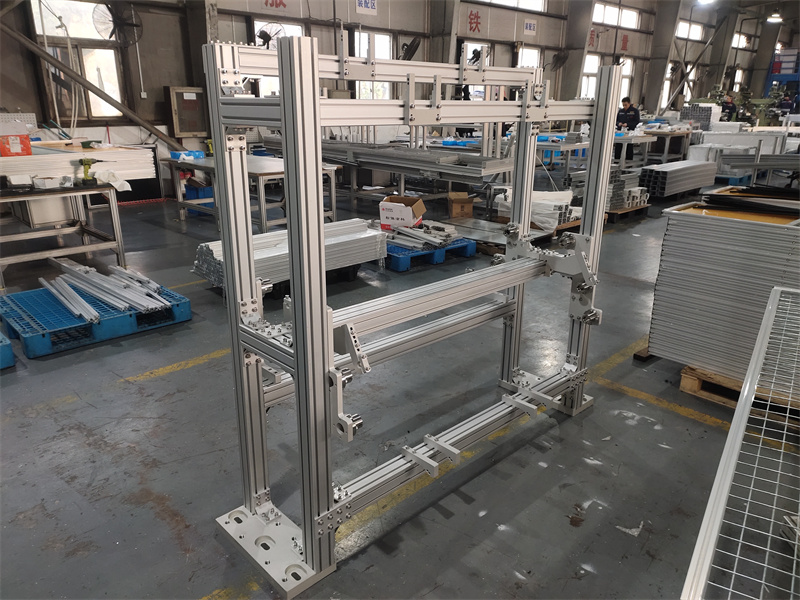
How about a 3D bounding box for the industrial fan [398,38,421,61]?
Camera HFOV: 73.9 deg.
[{"bbox_3d":[0.209,-5.494,11.704,0.400,0.700,0.670,29,20,-6],"label":"industrial fan"}]

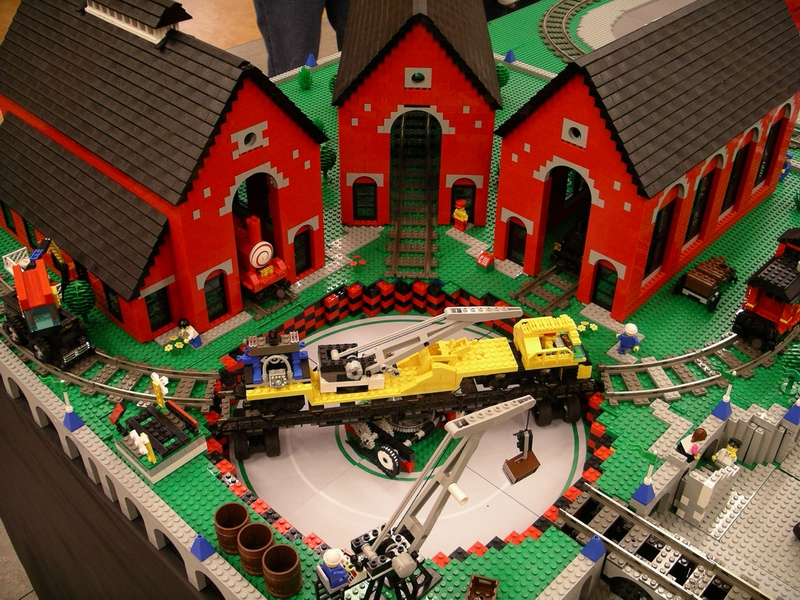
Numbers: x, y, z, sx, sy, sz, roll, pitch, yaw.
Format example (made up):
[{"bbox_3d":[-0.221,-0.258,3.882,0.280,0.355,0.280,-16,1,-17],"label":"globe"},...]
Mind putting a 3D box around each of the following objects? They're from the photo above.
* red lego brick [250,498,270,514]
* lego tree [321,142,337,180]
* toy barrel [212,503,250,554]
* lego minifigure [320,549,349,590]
[{"bbox_3d":[-0.131,0.196,0.799,0.016,0.011,0.016,31,47,33],"label":"red lego brick"},{"bbox_3d":[-0.110,-0.196,1.242,0.032,0.054,0.032,0,38,-1],"label":"lego tree"},{"bbox_3d":[-0.144,0.198,0.740,0.032,0.033,0.032,1,38,0],"label":"toy barrel"},{"bbox_3d":[-0.046,0.197,0.643,0.021,0.031,0.024,-21,43,-25],"label":"lego minifigure"}]

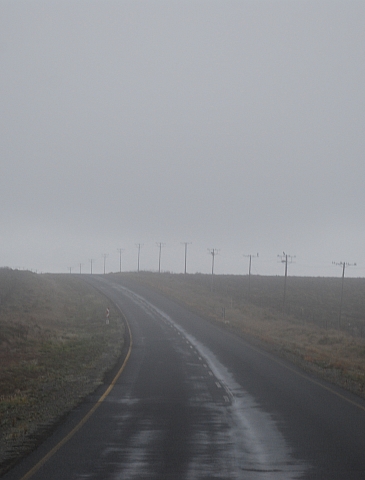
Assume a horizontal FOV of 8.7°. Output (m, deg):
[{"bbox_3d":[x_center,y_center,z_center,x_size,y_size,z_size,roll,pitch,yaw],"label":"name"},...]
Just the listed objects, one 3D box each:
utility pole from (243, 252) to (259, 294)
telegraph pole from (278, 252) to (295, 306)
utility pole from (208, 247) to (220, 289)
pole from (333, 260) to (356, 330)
[{"bbox_3d":[10.628,5.509,374.000,2.380,6.800,0.280,2,-1,-3],"label":"utility pole"},{"bbox_3d":[13.062,5.395,302.000,2.320,7.260,0.300,2,-1,-2],"label":"telegraph pole"},{"bbox_3d":[5.700,5.608,440.000,2.300,7.910,0.300,2,-1,-3],"label":"utility pole"},{"bbox_3d":[15.928,5.572,236.000,2.400,6.900,0.280,3,-1,-1],"label":"pole"}]

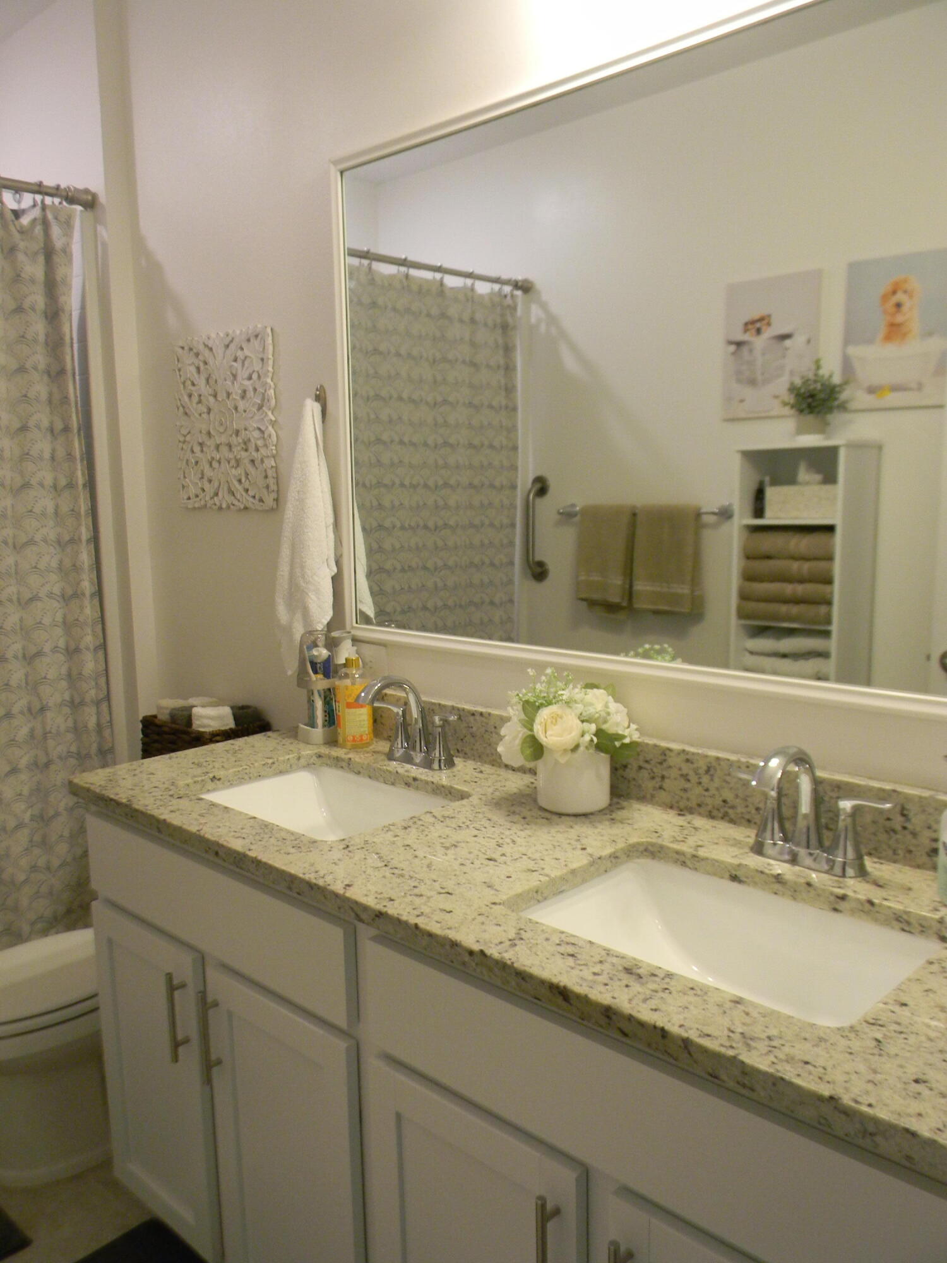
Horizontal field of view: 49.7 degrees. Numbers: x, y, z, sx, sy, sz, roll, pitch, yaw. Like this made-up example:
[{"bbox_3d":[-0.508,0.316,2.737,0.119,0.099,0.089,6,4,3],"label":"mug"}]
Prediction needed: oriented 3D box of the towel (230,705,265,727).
[{"bbox_3d":[-0.542,0.229,2.369,0.085,0.116,0.080,7,11,43],"label":"towel"}]

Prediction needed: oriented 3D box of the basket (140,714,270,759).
[{"bbox_3d":[-0.631,0.263,2.419,0.285,0.118,0.152,7,11,43],"label":"basket"}]

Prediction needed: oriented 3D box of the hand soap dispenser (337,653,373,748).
[{"bbox_3d":[-0.236,0.132,2.018,0.072,0.193,0.068,-2,8,-9],"label":"hand soap dispenser"}]

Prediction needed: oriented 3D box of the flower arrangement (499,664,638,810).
[{"bbox_3d":[0.149,0.171,1.615,0.208,0.215,0.195,-1,8,0],"label":"flower arrangement"}]

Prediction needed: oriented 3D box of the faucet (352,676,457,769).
[{"bbox_3d":[-0.155,0.163,1.861,0.225,0.172,0.179,7,11,43],"label":"faucet"}]

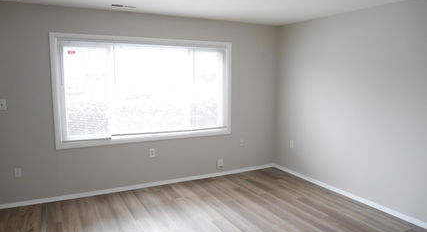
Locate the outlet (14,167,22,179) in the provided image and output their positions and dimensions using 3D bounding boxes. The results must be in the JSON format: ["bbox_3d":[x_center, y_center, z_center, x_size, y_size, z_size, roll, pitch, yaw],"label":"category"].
[{"bbox_3d":[-2.310,0.675,3.510,0.072,0.116,0.012,-3,8,-27],"label":"outlet"}]

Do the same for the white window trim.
[{"bbox_3d":[-0.853,-0.360,4.149,2.550,1.450,0.100,-3,8,-27],"label":"white window trim"}]

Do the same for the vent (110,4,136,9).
[{"bbox_3d":[-1.079,-1.320,3.572,0.310,0.020,0.120,-3,8,-27],"label":"vent"}]

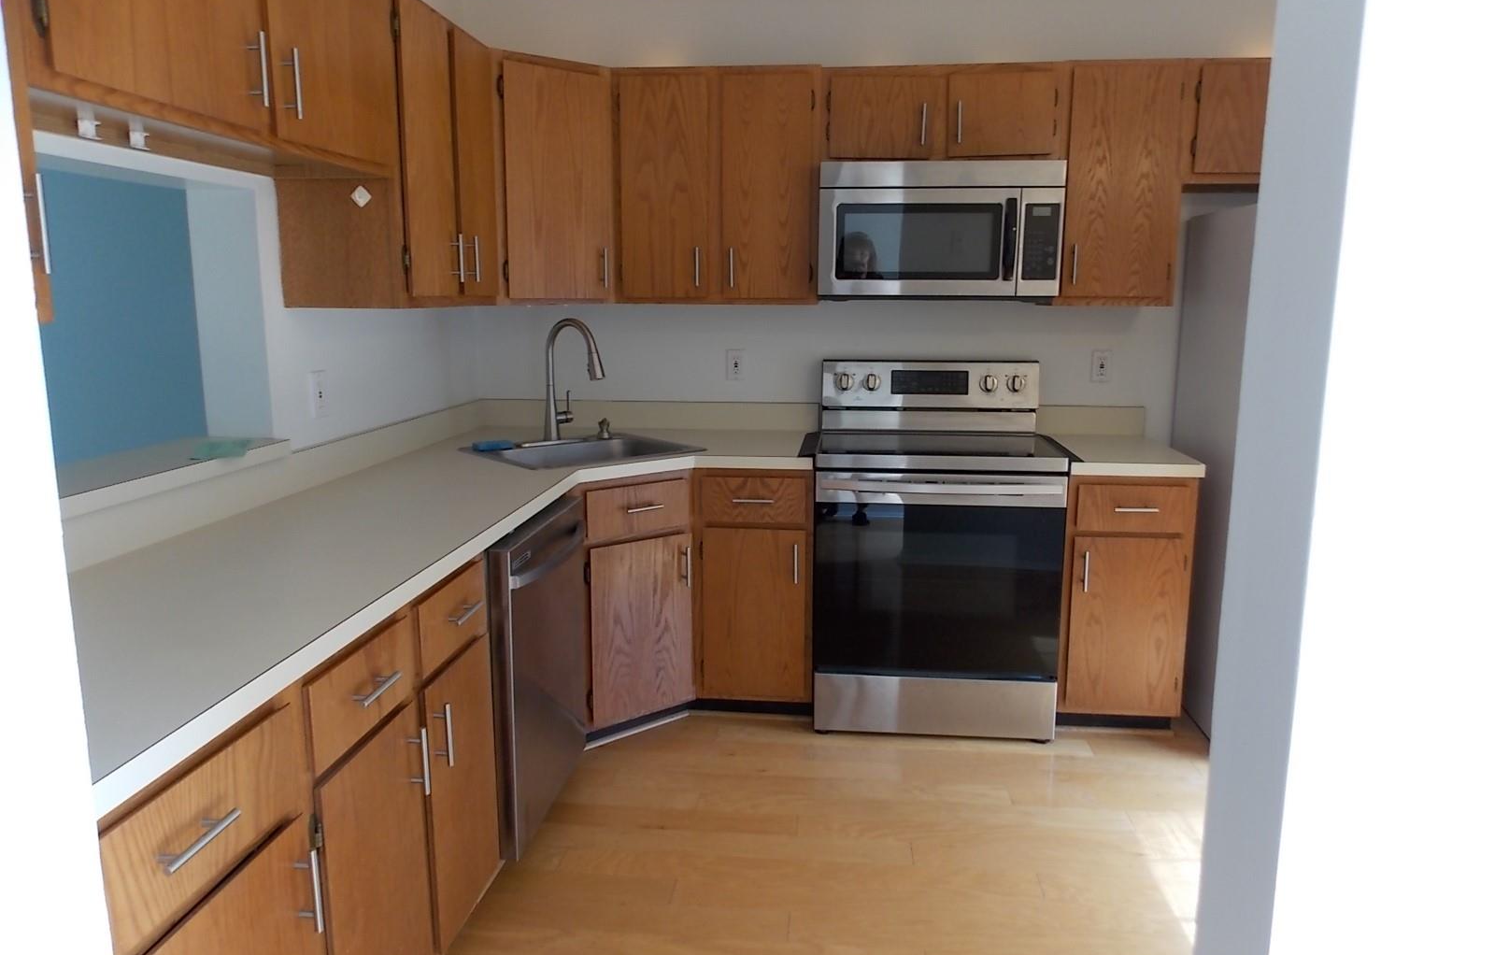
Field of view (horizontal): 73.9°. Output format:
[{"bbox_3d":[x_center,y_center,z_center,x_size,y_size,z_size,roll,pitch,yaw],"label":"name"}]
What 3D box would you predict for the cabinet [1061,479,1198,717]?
[{"bbox_3d":[1.196,0.334,3.368,0.387,0.796,0.630,1,10,5],"label":"cabinet"}]

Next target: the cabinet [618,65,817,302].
[{"bbox_3d":[-0.094,-0.980,3.425,0.687,0.755,0.325,1,10,5],"label":"cabinet"}]

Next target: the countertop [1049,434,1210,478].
[{"bbox_3d":[1.203,-0.079,3.297,0.394,0.040,0.634,1,10,5],"label":"countertop"}]

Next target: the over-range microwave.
[{"bbox_3d":[0.625,-0.812,3.326,0.758,0.420,0.415,1,10,5],"label":"over-range microwave"}]

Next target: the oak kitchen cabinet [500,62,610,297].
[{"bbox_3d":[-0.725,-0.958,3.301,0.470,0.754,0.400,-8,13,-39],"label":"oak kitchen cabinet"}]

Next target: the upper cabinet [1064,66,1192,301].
[{"bbox_3d":[1.195,-0.952,3.291,0.381,0.754,0.330,1,10,5],"label":"upper cabinet"}]

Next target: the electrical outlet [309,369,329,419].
[{"bbox_3d":[-1.136,-0.220,2.650,0.010,0.118,0.074,1,10,5],"label":"electrical outlet"}]

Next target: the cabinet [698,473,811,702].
[{"bbox_3d":[0.054,0.300,3.484,0.370,0.775,0.617,1,10,5],"label":"cabinet"}]

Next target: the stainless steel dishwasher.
[{"bbox_3d":[-0.829,0.500,2.741,0.600,0.830,0.600,1,10,5],"label":"stainless steel dishwasher"}]

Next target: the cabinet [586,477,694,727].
[{"bbox_3d":[-0.515,0.348,3.270,0.460,0.796,0.580,-8,13,-39],"label":"cabinet"}]

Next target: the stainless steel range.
[{"bbox_3d":[0.615,0.215,3.361,0.757,1.172,0.690,1,10,5],"label":"stainless steel range"}]

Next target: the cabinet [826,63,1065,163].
[{"bbox_3d":[0.631,-1.187,3.316,0.765,0.307,0.325,1,10,5],"label":"cabinet"}]

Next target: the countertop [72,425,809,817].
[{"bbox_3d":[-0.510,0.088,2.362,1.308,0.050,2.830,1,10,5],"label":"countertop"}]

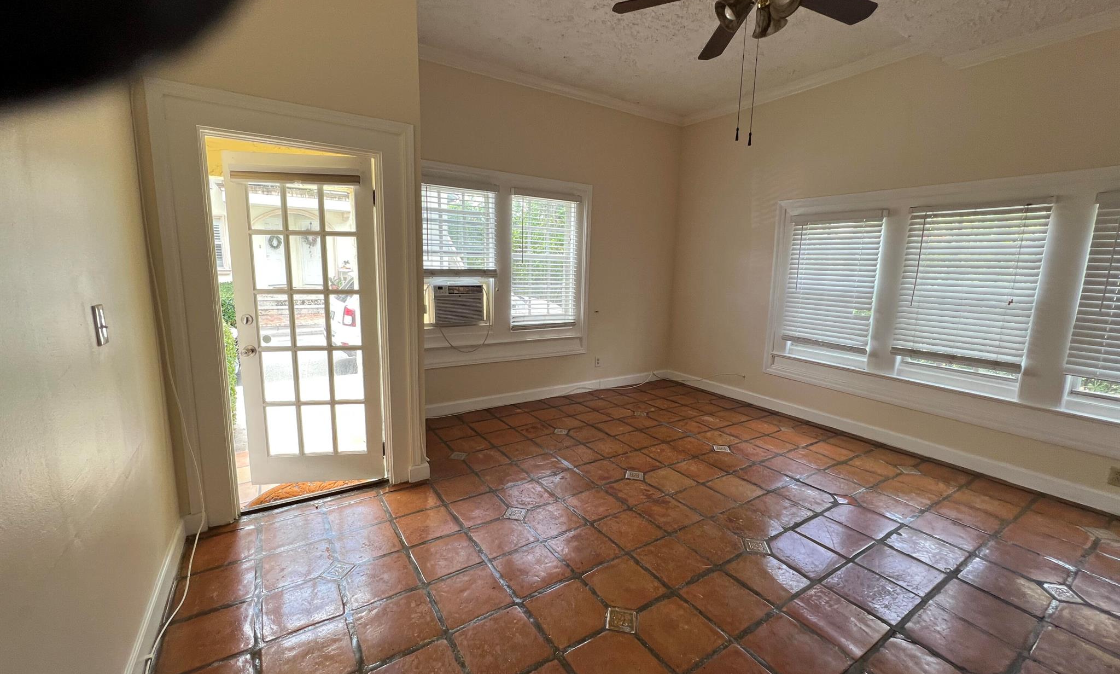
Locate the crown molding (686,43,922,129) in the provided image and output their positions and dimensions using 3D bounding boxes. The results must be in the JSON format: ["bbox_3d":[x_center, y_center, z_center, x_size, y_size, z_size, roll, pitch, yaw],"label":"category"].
[{"bbox_3d":[2.050,-2.355,4.118,0.085,0.080,2.377,-4,10,-32],"label":"crown molding"}]

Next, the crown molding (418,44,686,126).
[{"bbox_3d":[0.077,-2.458,4.208,3.308,0.080,0.085,-4,10,-32],"label":"crown molding"}]

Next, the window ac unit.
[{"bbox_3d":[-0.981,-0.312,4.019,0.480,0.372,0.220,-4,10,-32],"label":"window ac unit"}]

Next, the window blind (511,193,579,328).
[{"bbox_3d":[-0.144,-0.789,4.415,0.816,1.372,0.070,-4,10,-32],"label":"window blind"}]

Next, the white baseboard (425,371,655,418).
[{"bbox_3d":[-0.043,0.615,4.697,3.306,0.123,0.020,-4,10,-32],"label":"white baseboard"}]

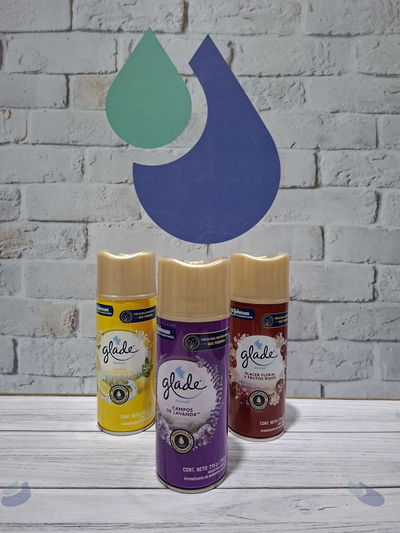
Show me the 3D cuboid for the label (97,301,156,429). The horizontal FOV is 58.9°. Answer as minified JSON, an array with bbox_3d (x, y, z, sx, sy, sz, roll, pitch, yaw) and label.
[{"bbox_3d":[-0.075,0.094,0.368,0.059,0.131,0.059,1,6,3],"label":"label"}]

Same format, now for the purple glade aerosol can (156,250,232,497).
[{"bbox_3d":[-0.005,0.082,0.290,0.059,0.179,0.059,1,6,0],"label":"purple glade aerosol can"}]

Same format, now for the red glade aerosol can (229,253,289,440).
[{"bbox_3d":[0.059,0.076,0.359,0.059,0.179,0.059,2,6,10],"label":"red glade aerosol can"}]

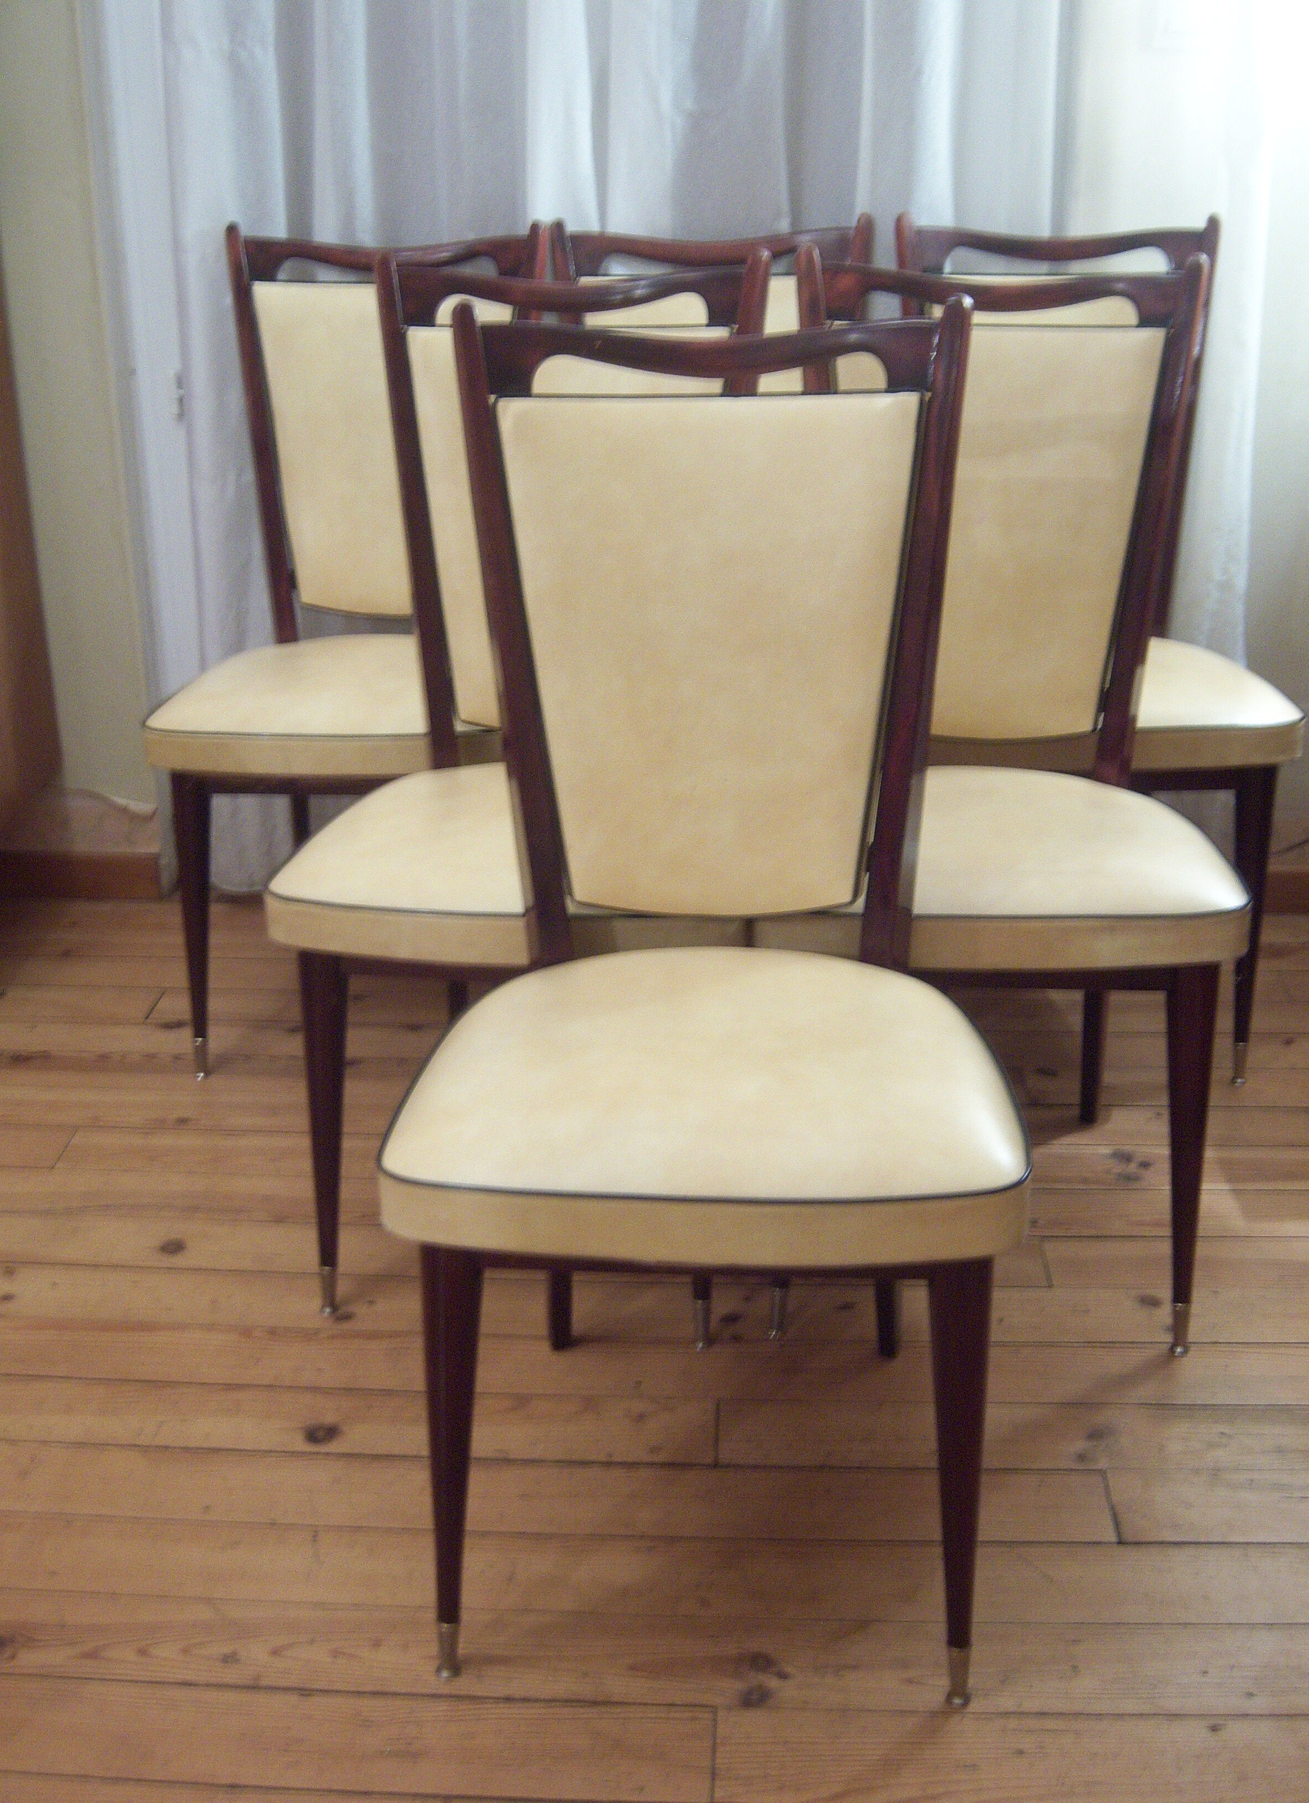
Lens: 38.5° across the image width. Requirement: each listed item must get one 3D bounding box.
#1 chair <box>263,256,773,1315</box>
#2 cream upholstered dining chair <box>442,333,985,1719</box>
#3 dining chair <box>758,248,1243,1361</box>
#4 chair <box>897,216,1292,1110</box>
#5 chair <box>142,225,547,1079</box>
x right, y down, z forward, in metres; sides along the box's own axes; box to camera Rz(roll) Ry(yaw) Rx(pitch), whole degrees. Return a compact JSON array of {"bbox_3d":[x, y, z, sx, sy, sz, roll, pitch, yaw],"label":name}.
[{"bbox_3d":[-0.106,-0.114,1.816,0.414,0.962,0.474,3,24,8],"label":"chair"},{"bbox_3d":[0.045,0.069,1.398,0.435,0.962,0.477,1,24,4],"label":"cream upholstered dining chair"},{"bbox_3d":[0.323,-0.106,1.814,0.436,0.965,0.482,1,24,6],"label":"dining chair"},{"bbox_3d":[0.498,-0.308,2.237,0.414,0.962,0.474,-1,24,-1],"label":"chair"},{"bbox_3d":[-0.349,-0.308,2.266,0.435,0.962,0.477,1,24,5],"label":"chair"}]

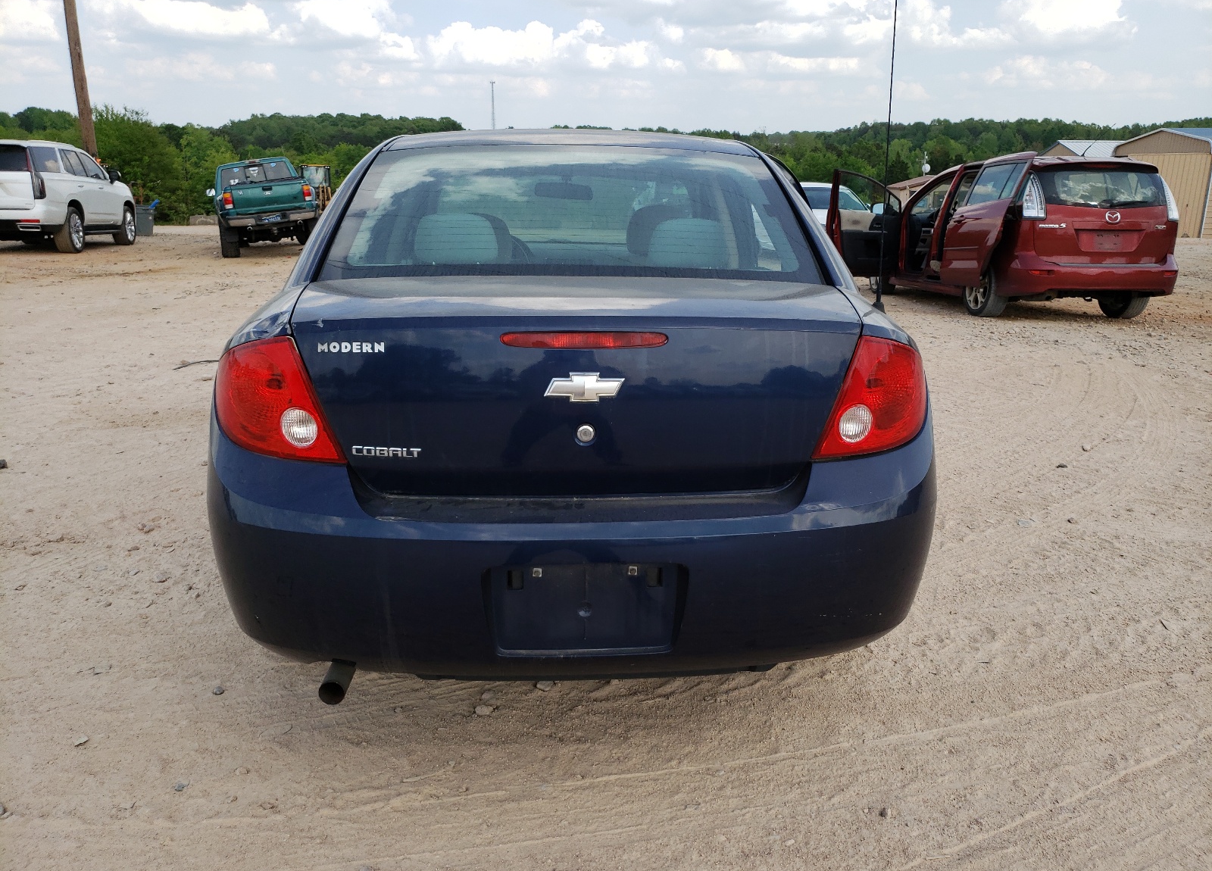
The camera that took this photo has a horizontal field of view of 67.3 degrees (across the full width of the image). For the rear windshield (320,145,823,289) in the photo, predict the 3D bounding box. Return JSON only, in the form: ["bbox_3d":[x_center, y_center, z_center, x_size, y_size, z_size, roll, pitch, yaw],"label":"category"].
[{"bbox_3d":[-0.088,-0.583,2.338,1.160,0.100,0.690,-1,45,-3],"label":"rear windshield"}]

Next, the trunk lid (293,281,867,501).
[{"bbox_3d":[-0.055,-0.129,1.891,1.180,0.380,0.560,-1,15,-3],"label":"trunk lid"}]

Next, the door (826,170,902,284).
[{"bbox_3d":[3.276,-2.673,11.519,1.120,1.270,0.180,-8,16,-29],"label":"door"}]

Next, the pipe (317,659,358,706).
[{"bbox_3d":[-0.559,0.496,1.903,0.053,0.053,0.190,-1,15,-3],"label":"pipe"}]

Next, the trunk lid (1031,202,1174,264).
[{"bbox_3d":[4.891,-1.965,8.957,1.400,0.570,0.240,-2,14,-4],"label":"trunk lid"}]

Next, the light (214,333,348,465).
[{"bbox_3d":[-0.660,-0.087,1.792,0.350,0.250,0.340,-1,15,-3],"label":"light"}]

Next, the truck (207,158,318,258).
[{"bbox_3d":[-6.941,-4.655,18.375,1.830,1.730,4.900,-11,17,-21],"label":"truck"}]

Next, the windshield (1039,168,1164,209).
[{"bbox_3d":[4.879,-2.416,8.949,1.280,0.400,0.140,-2,-13,-4],"label":"windshield"}]

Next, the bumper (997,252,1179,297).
[{"bbox_3d":[4.887,-1.600,9.150,1.720,0.420,0.460,-2,14,-4],"label":"bumper"}]

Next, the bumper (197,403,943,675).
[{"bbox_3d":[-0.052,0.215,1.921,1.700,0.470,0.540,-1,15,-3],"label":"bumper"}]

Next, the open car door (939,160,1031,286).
[{"bbox_3d":[3.900,-2.187,9.501,0.220,1.270,1.350,-2,14,-4],"label":"open car door"}]

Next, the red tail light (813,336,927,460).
[{"bbox_3d":[0.558,-0.106,1.862,0.350,0.250,0.340,-1,15,-3],"label":"red tail light"}]

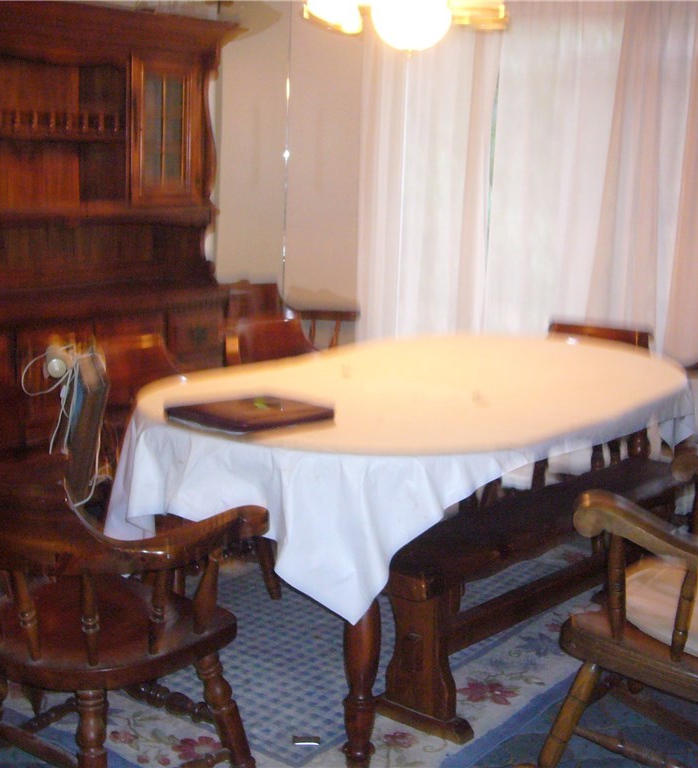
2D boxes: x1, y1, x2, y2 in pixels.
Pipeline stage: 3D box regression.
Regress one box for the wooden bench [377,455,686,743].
[{"bbox_3d":[0.529,0.558,3.434,0.286,0.440,1.470,10,14,39],"label":"wooden bench"}]

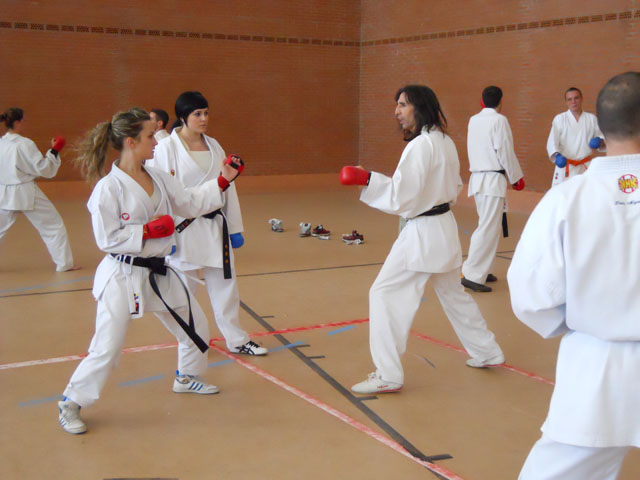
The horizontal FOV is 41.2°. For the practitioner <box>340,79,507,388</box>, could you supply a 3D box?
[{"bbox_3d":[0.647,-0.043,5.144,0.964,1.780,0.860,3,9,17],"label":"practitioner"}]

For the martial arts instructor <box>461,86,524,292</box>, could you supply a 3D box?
[{"bbox_3d":[1.634,-0.472,7.851,0.485,1.820,0.495,-7,12,-42],"label":"martial arts instructor"}]

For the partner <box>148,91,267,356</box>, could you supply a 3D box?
[{"bbox_3d":[-0.747,-0.116,5.682,0.600,1.730,0.700,-6,11,-36],"label":"partner"}]

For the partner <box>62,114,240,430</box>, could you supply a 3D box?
[{"bbox_3d":[-0.907,0.128,4.486,0.670,1.610,0.939,6,10,32],"label":"partner"}]

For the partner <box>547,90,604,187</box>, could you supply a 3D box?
[{"bbox_3d":[2.586,-0.609,8.705,0.660,1.850,0.500,4,9,18],"label":"partner"}]

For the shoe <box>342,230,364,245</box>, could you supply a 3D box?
[{"bbox_3d":[0.416,-0.045,10.567,0.280,0.125,0.110,3,9,14],"label":"shoe"}]

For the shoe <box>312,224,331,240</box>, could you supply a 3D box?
[{"bbox_3d":[0.013,-0.103,10.913,0.270,0.125,0.110,4,10,23],"label":"shoe"}]

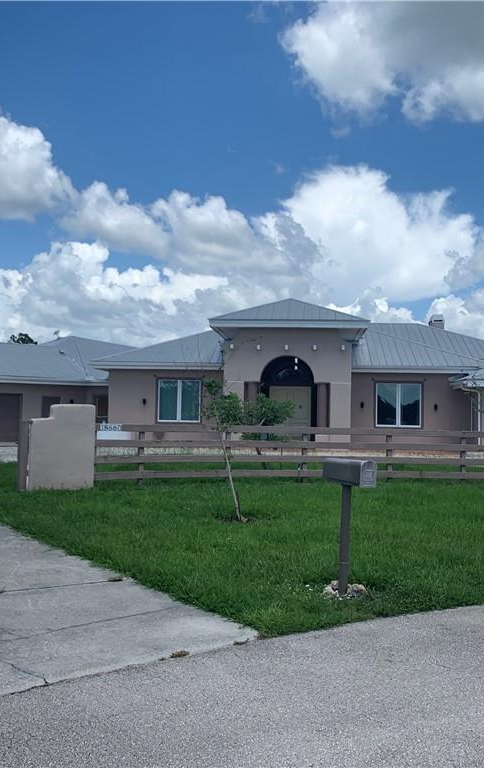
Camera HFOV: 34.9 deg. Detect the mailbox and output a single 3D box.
[{"bbox_3d":[0.966,0.792,6.940,0.185,0.236,0.515,4,-4,-33],"label":"mailbox"}]

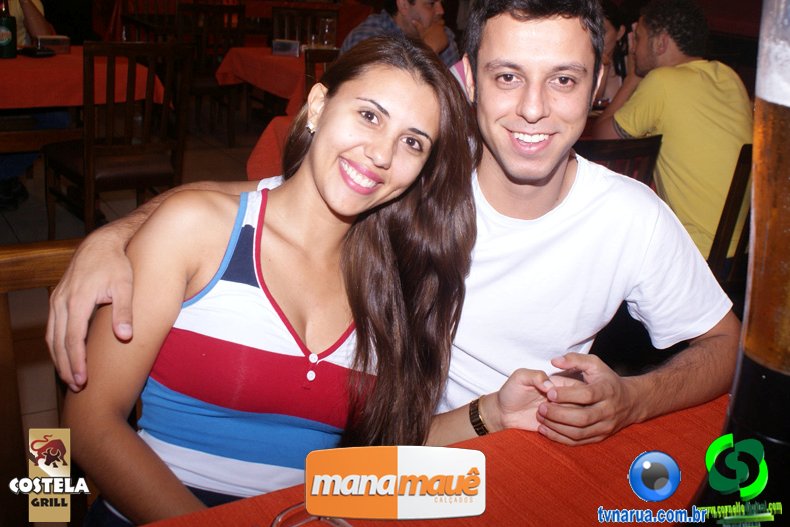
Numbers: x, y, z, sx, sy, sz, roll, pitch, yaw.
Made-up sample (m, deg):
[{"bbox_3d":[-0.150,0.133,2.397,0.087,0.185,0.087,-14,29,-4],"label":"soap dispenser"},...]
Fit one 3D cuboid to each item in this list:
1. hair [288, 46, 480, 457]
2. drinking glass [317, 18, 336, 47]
[{"bbox_3d":[-0.013,-0.039,1.080,0.250,0.440,0.260,5,20,-3],"label":"hair"},{"bbox_3d":[-0.363,-1.228,4.600,0.085,0.165,0.085,6,20,0],"label":"drinking glass"}]

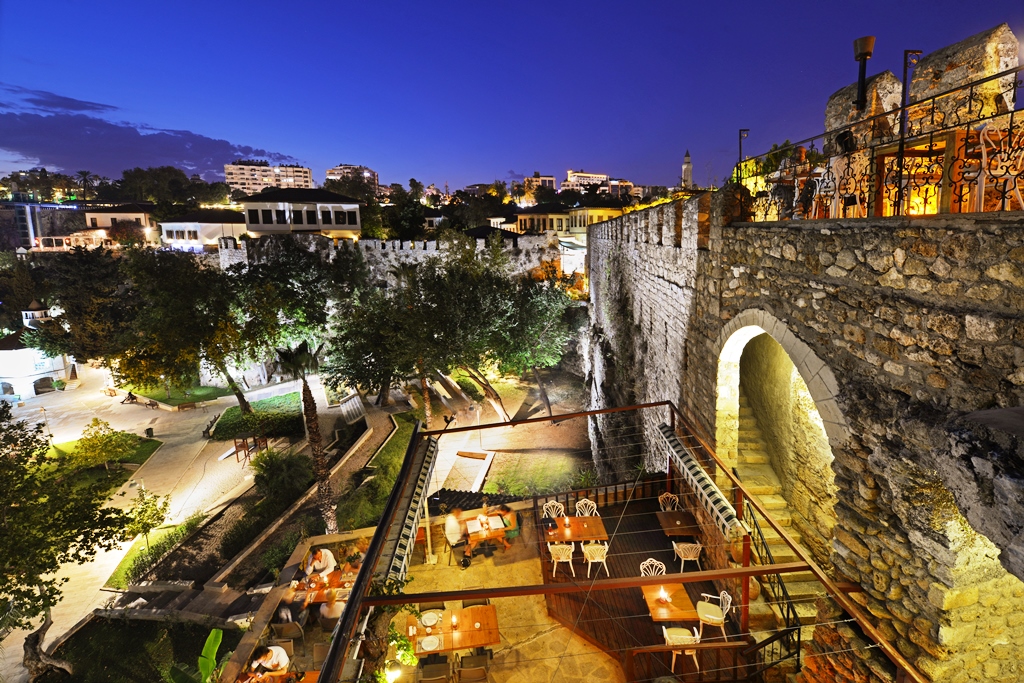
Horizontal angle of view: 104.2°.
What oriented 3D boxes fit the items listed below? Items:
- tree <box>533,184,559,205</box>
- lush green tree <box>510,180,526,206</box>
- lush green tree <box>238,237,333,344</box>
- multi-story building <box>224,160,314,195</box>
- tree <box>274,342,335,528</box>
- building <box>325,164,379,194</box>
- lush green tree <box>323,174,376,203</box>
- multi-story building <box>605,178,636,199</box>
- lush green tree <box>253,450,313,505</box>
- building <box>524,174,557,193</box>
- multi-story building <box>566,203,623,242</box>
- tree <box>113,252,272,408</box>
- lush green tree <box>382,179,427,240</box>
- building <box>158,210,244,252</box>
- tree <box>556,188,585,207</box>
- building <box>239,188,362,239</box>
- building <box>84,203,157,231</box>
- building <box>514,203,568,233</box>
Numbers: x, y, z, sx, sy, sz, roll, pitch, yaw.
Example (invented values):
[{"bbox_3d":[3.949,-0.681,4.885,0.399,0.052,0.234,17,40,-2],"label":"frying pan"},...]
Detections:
[{"bbox_3d":[8.319,-34.435,99.501,6.600,8.500,6.500,-1,15,0],"label":"tree"},{"bbox_3d":[1.750,-38.068,105.756,4.300,8.500,4.300,-1,15,0],"label":"lush green tree"},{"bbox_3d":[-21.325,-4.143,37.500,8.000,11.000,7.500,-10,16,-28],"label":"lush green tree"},{"bbox_3d":[-137.659,-88.015,229.679,48.000,26.000,14.000,-6,16,-19],"label":"multi-story building"},{"bbox_3d":[-7.148,3.565,14.200,1.700,7.300,1.700,-6,14,-16],"label":"tree"},{"bbox_3d":[-90.667,-89.819,225.000,18.000,20.000,21.000,2,14,15],"label":"building"},{"bbox_3d":[-27.276,-22.846,68.343,8.600,10.500,8.600,-1,15,0],"label":"lush green tree"},{"bbox_3d":[67.522,-92.479,249.758,15.500,17.000,13.000,-3,15,-10],"label":"multi-story building"},{"bbox_3d":[-11.121,6.542,19.300,2.700,2.300,2.600,-10,16,-28],"label":"lush green tree"},{"bbox_3d":[14.844,-84.208,215.000,15.000,12.000,12.000,-7,15,-19],"label":"building"},{"bbox_3d":[13.776,-18.057,62.000,8.500,6.600,6.500,-12,17,-35],"label":"multi-story building"},{"bbox_3d":[-25.031,-0.949,31.500,10.300,11.700,9.300,-10,16,-28],"label":"tree"},{"bbox_3d":[-15.384,-18.461,57.000,6.200,9.300,6.000,-6,14,-16],"label":"lush green tree"},{"bbox_3d":[-40.657,-14.822,54.927,11.500,6.300,8.000,-1,15,0],"label":"building"},{"bbox_3d":[14.357,-32.711,96.874,6.800,8.000,6.500,-1,15,0],"label":"tree"},{"bbox_3d":[-25.294,-15.975,50.500,13.800,6.800,10.000,-4,14,-8],"label":"building"},{"bbox_3d":[-58.525,-17.988,61.276,8.800,6.000,7.000,-1,15,0],"label":"building"},{"bbox_3d":[4.734,-18.856,64.324,8.800,6.500,8.000,-1,15,0],"label":"building"}]

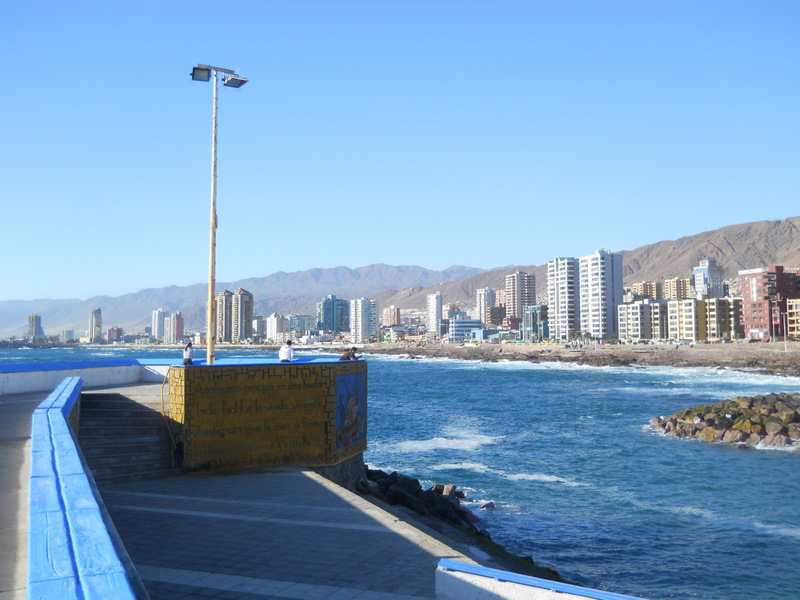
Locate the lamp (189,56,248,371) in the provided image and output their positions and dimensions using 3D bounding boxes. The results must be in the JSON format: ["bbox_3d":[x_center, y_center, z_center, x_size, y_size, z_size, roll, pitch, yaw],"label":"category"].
[{"bbox_3d":[-5.170,-2.000,24.100,1.550,9.400,0.550,2,-4,-35],"label":"lamp"}]

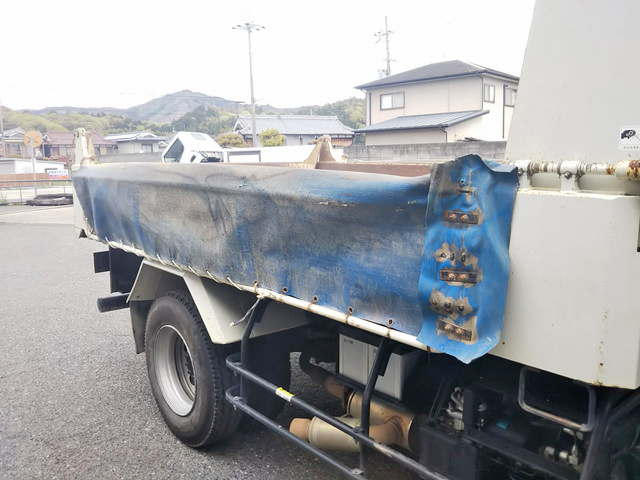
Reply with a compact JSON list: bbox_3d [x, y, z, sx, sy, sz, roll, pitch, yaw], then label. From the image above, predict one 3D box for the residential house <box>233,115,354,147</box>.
[{"bbox_3d":[-2.628,-8.484,50.737,11.000,5.591,7.000,-5,9,-24],"label":"residential house"}]

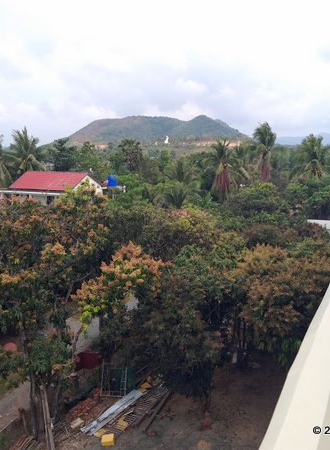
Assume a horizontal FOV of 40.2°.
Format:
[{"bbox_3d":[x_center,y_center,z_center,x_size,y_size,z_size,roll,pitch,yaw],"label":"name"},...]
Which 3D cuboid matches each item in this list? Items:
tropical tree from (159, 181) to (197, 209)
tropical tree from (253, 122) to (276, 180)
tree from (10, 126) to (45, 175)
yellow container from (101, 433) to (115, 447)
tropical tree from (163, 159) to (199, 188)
[{"bbox_3d":[1.534,-2.499,52.362,4.600,5.331,4.600,0,10,0],"label":"tropical tree"},{"bbox_3d":[14.784,-8.876,67.484,4.000,12.636,4.000,0,10,0],"label":"tropical tree"},{"bbox_3d":[-21.932,-9.561,72.441,5.800,12.263,5.800,0,10,0],"label":"tree"},{"bbox_3d":[-1.790,6.787,14.281,0.410,0.270,0.330,2,10,10],"label":"yellow container"},{"bbox_3d":[2.235,-5.333,62.017,5.100,7.557,5.100,0,10,0],"label":"tropical tree"}]

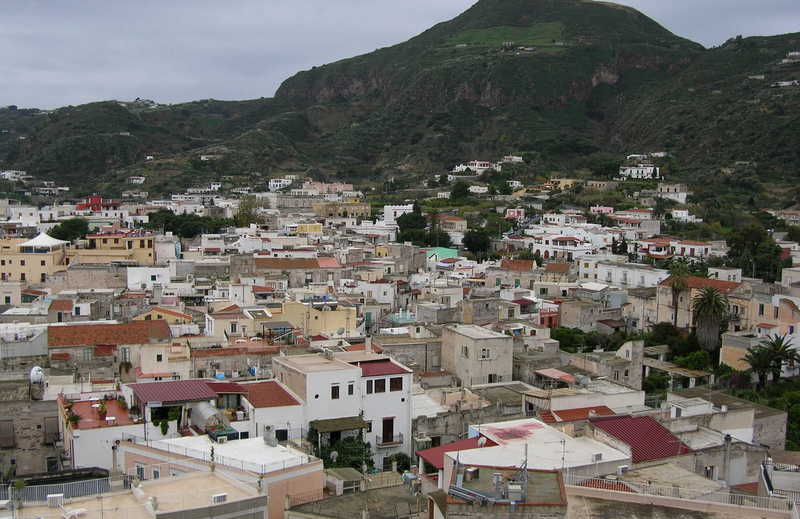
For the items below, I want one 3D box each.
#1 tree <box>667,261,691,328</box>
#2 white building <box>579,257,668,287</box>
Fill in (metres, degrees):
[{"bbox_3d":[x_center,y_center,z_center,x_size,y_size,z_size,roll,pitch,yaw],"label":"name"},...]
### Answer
[{"bbox_3d":[55.564,7.215,166.958,4.400,14.200,4.400,1,9,0],"label":"tree"},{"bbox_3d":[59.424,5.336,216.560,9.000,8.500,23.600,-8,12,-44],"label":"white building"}]

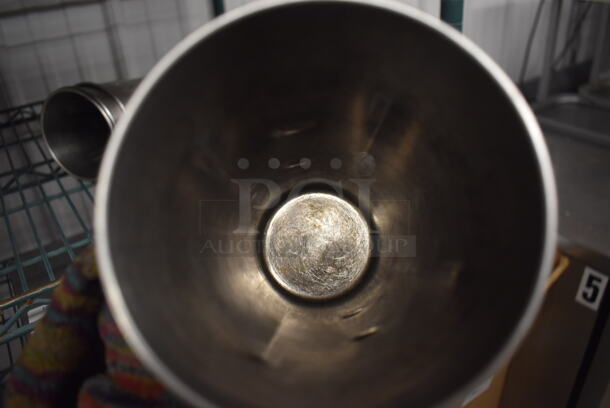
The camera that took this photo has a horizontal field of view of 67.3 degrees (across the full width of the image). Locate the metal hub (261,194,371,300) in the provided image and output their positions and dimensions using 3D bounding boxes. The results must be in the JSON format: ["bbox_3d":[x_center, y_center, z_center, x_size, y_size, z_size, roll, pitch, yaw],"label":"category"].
[{"bbox_3d":[0.007,0.025,0.272,0.063,0.063,0.013,0,-7,1],"label":"metal hub"}]

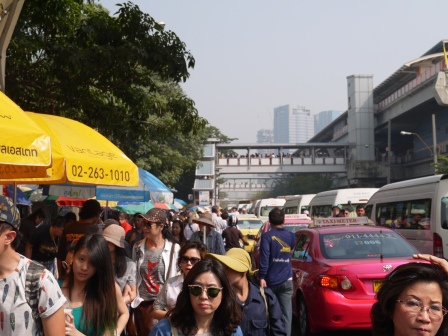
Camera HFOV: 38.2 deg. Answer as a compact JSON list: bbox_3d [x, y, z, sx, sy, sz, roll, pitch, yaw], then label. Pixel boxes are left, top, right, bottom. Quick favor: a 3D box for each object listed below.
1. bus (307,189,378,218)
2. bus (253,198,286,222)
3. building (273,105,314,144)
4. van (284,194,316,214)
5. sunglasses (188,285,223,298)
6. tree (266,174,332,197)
[{"bbox_3d":[4.298,1.963,22.950,1.880,2.285,5.380,0,-4,-2],"label":"bus"},{"bbox_3d":[3.167,3.366,45.106,1.880,2.285,5.380,0,-4,-2],"label":"bus"},{"bbox_3d":[96.200,-12.688,888.581,40.000,141.000,39.000,2,-4,-26],"label":"building"},{"bbox_3d":[4.181,2.487,31.234,1.880,2.285,5.380,0,-4,-2],"label":"van"},{"bbox_3d":[-0.063,0.497,2.687,0.142,0.050,0.140,4,2,8],"label":"sunglasses"},{"bbox_3d":[10.937,3.861,94.946,10.000,7.700,9.000,0,-4,0],"label":"tree"}]

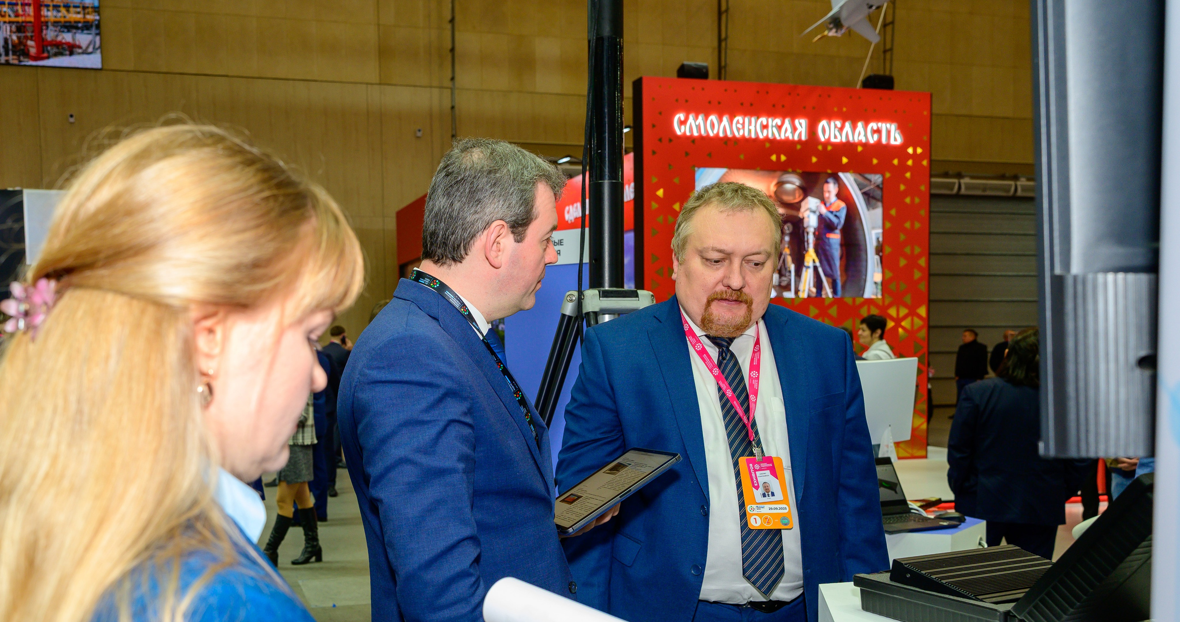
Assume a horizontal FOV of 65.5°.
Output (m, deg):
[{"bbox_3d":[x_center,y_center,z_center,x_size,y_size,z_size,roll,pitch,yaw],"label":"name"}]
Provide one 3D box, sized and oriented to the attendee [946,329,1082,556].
[{"bbox_3d":[1.860,0.886,3.924,0.560,1.630,0.360,-1,-2,18],"label":"attendee"}]

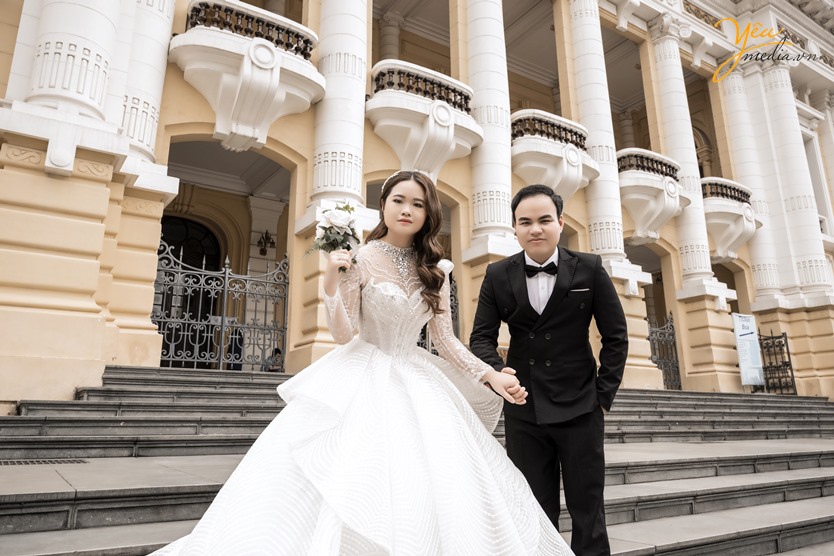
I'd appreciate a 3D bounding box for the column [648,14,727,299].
[{"bbox_3d":[7.601,-3.673,15.857,1.173,8.763,1.035,8,-17,-29],"label":"column"}]

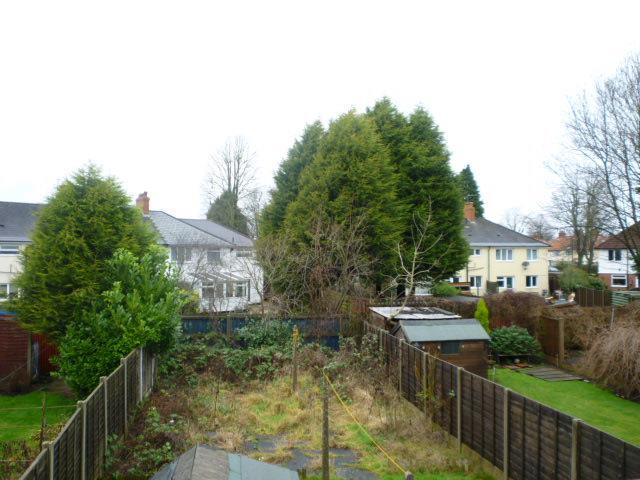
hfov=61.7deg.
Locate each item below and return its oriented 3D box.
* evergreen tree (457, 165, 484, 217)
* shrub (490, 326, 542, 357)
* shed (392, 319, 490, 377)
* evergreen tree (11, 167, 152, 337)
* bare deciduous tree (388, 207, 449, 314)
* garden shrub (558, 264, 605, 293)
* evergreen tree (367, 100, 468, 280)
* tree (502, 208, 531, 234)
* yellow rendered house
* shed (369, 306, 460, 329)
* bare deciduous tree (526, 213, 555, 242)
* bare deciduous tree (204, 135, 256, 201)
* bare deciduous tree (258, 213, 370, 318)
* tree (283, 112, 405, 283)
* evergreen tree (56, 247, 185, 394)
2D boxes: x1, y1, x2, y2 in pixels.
[{"bbox_3d":[18.800,-1.800,68.000,5.500,15.600,5.500,0,-1,0],"label":"evergreen tree"},{"bbox_3d":[8.172,4.272,22.300,2.150,1.350,1.800,0,-1,-11],"label":"shrub"},{"bbox_3d":[3.830,3.660,17.250,2.600,2.170,1.950,0,-1,-10],"label":"shed"},{"bbox_3d":[-8.350,1.060,19.000,5.100,7.500,4.900,0,-1,0],"label":"evergreen tree"},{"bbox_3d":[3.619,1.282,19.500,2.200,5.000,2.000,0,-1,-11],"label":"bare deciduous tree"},{"bbox_3d":[23.499,3.693,48.000,4.300,3.000,3.400,0,-1,-11],"label":"garden shrub"},{"bbox_3d":[5.637,-2.265,31.000,5.800,11.600,5.600,0,-1,-11],"label":"evergreen tree"},{"bbox_3d":[32.200,0.600,88.000,5.800,11.500,5.800,0,-1,0],"label":"tree"},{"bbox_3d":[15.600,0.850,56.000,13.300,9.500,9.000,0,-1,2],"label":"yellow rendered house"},{"bbox_3d":[3.761,3.828,21.300,2.850,2.100,2.350,0,-1,-11],"label":"shed"},{"bbox_3d":[38.889,-1.122,95.000,5.300,7.500,5.000,0,-1,-11],"label":"bare deciduous tree"},{"bbox_3d":[-10.300,-3.000,62.000,6.300,17.800,6.300,0,-1,0],"label":"bare deciduous tree"},{"bbox_3d":[-0.240,1.900,23.500,4.900,6.000,4.500,0,-1,0],"label":"bare deciduous tree"},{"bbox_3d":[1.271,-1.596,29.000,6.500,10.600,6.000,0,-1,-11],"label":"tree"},{"bbox_3d":[-6.474,2.561,17.400,4.100,4.700,3.400,0,-1,-11],"label":"evergreen tree"}]

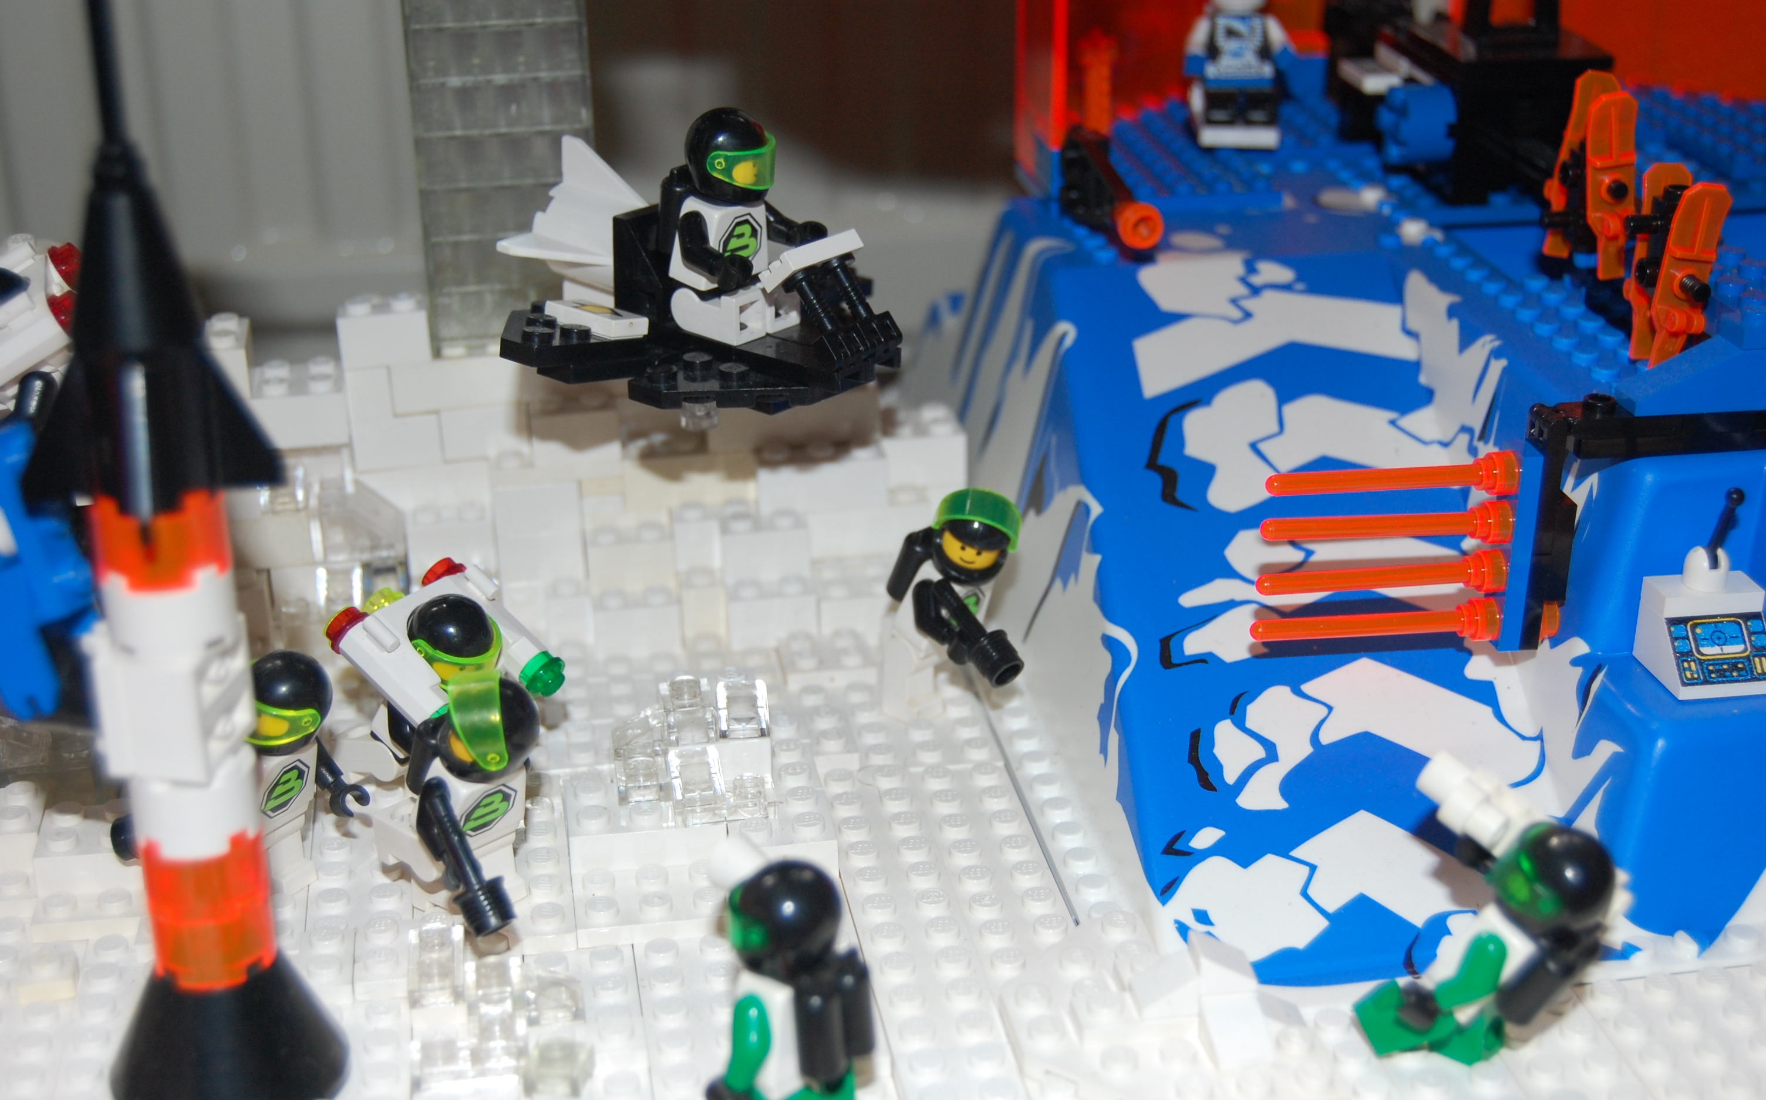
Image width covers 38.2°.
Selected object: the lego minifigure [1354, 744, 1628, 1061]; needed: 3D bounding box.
[{"bbox_3d":[0.079,0.048,0.333,0.033,0.037,0.023,5,24,12],"label":"lego minifigure"}]

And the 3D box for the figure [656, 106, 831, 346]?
[{"bbox_3d":[-0.025,-0.055,0.422,0.023,0.035,0.024,19,30,38],"label":"figure"}]

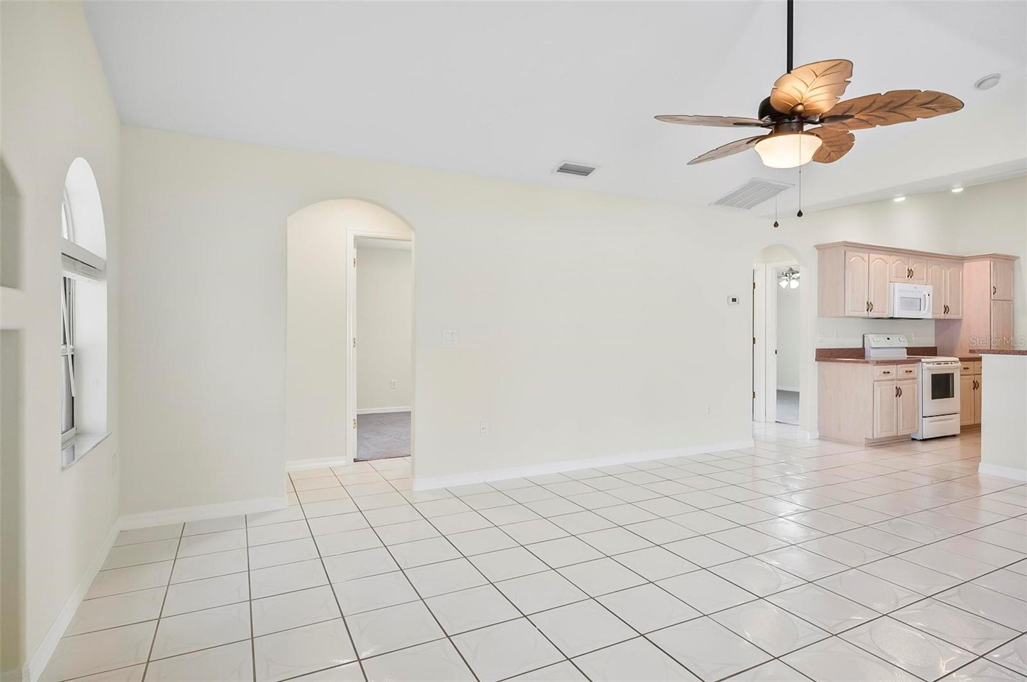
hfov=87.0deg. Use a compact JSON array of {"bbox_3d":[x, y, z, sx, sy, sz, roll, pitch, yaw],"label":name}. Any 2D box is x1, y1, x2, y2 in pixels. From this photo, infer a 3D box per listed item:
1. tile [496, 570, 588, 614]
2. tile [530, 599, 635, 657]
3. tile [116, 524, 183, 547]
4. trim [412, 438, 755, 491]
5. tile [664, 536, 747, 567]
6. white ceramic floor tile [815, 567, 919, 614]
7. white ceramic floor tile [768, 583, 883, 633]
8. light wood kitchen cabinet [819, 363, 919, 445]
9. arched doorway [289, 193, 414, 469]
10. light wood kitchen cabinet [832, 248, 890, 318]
[{"bbox_3d":[0.125,1.146,2.471,0.332,0.010,0.326,0,1,-27],"label":"tile"},{"bbox_3d":[0.277,1.152,2.178,0.333,0.010,0.330,0,1,-27],"label":"tile"},{"bbox_3d":[-2.124,1.134,3.163,0.341,0.010,0.280,0,1,-27],"label":"tile"},{"bbox_3d":[0.887,1.067,4.859,3.645,0.090,0.016,0,1,-27],"label":"trim"},{"bbox_3d":[1.029,1.141,2.930,0.332,0.010,0.326,0,1,-27],"label":"tile"},{"bbox_3d":[1.631,1.148,2.491,0.332,0.010,0.326,0,1,-27],"label":"white ceramic floor tile"},{"bbox_3d":[1.333,1.152,2.343,0.333,0.010,0.330,0,1,-27],"label":"white ceramic floor tile"},{"bbox_3d":[3.919,0.664,5.983,0.803,0.870,0.620,0,1,-27],"label":"light wood kitchen cabinet"},{"bbox_3d":[-1.155,0.064,3.876,0.885,2.115,0.120,0,1,-27],"label":"arched doorway"},{"bbox_3d":[3.850,-0.634,6.115,0.820,0.745,0.320,0,1,-27],"label":"light wood kitchen cabinet"}]

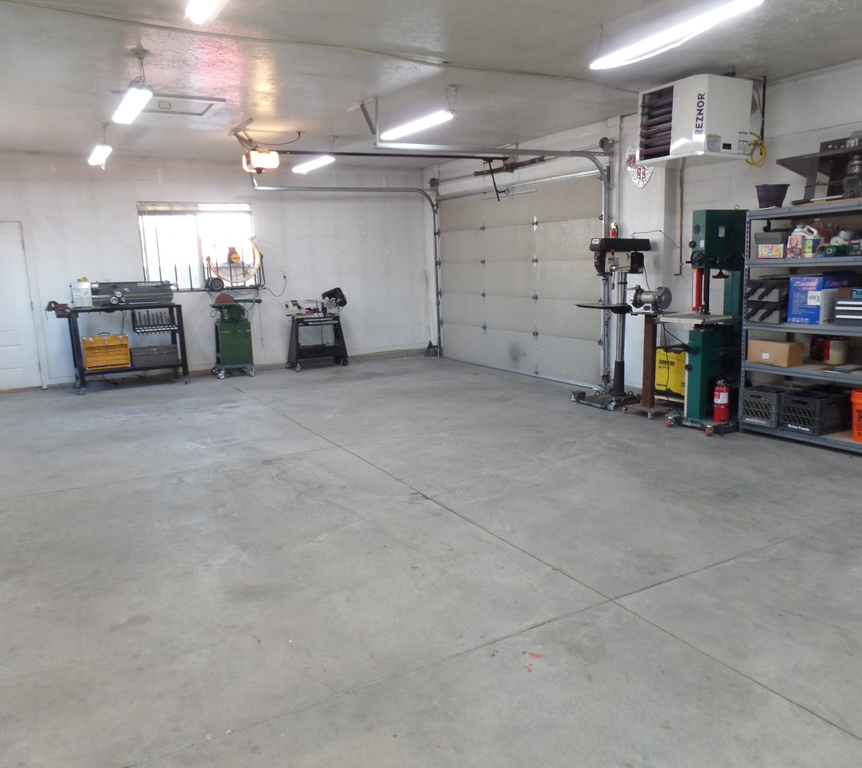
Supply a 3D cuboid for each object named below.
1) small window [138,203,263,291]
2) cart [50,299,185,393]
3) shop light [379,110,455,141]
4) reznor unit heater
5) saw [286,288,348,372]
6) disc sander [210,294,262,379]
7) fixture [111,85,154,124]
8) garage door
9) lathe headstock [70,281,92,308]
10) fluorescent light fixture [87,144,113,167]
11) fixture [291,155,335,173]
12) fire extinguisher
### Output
[{"bbox_3d":[-3.125,-1.872,9.295,1.520,1.170,0.100,-8,11,-29],"label":"small window"},{"bbox_3d":[-3.865,-0.484,8.723,1.310,1.010,0.640,-8,11,-28],"label":"cart"},{"bbox_3d":[-0.149,-2.401,6.339,0.150,0.065,1.210,-8,11,-29],"label":"shop light"},{"bbox_3d":[2.259,-2.226,5.816,0.680,0.610,0.610,-8,11,-29],"label":"reznor unit heater"},{"bbox_3d":[-1.655,-0.790,9.837,0.860,1.140,0.480,-8,11,-29],"label":"saw"},{"bbox_3d":[-2.738,-0.704,9.545,0.660,1.130,0.560,-8,11,-28],"label":"disc sander"},{"bbox_3d":[-2.289,-2.117,5.202,0.150,0.065,1.210,-8,11,-29],"label":"fixture"},{"bbox_3d":[1.057,-1.386,9.218,0.060,2.460,3.660,-8,11,-28],"label":"garage door"},{"bbox_3d":[-4.222,-1.079,8.230,0.225,0.305,0.340,-7,11,-27],"label":"lathe headstock"},{"bbox_3d":[-3.636,-2.487,7.462,0.150,0.080,1.220,-8,12,-30],"label":"fluorescent light fixture"},{"bbox_3d":[-1.484,-2.791,8.708,0.150,0.080,1.220,-8,12,-31],"label":"fixture"},{"bbox_3d":[2.512,0.140,5.869,0.150,0.400,0.140,5,12,37],"label":"fire extinguisher"}]

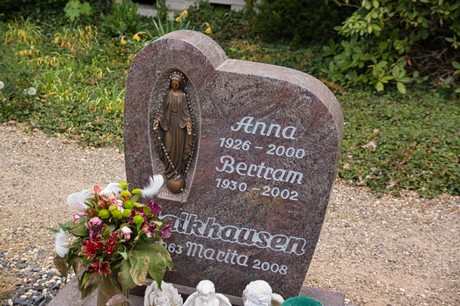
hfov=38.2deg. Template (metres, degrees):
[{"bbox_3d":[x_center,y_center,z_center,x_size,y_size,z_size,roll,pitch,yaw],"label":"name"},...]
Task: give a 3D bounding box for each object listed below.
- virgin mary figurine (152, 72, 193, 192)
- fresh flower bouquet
[{"bbox_3d":[-0.177,-0.067,2.060,0.135,0.395,0.085,8,25,14],"label":"virgin mary figurine"},{"bbox_3d":[-0.356,0.250,2.010,0.340,0.335,0.310,1,24,-1],"label":"fresh flower bouquet"}]

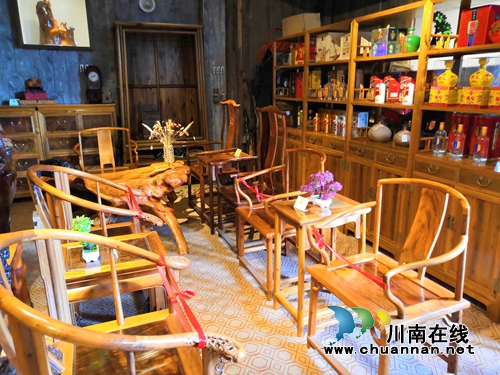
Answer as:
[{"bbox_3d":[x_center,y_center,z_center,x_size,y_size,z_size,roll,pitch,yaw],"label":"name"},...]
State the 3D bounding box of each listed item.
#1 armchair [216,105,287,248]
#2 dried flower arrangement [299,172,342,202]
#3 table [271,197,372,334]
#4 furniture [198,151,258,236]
[{"bbox_3d":[0.003,-0.089,3.545,0.529,1.273,0.586,-7,16,-24],"label":"armchair"},{"bbox_3d":[0.435,-0.004,2.448,0.179,0.136,0.214,-7,16,-24],"label":"dried flower arrangement"},{"bbox_3d":[0.457,0.464,2.521,0.503,0.708,0.408,-7,16,-24],"label":"table"},{"bbox_3d":[-0.222,0.041,4.161,0.515,0.715,0.422,-7,16,-24],"label":"furniture"}]

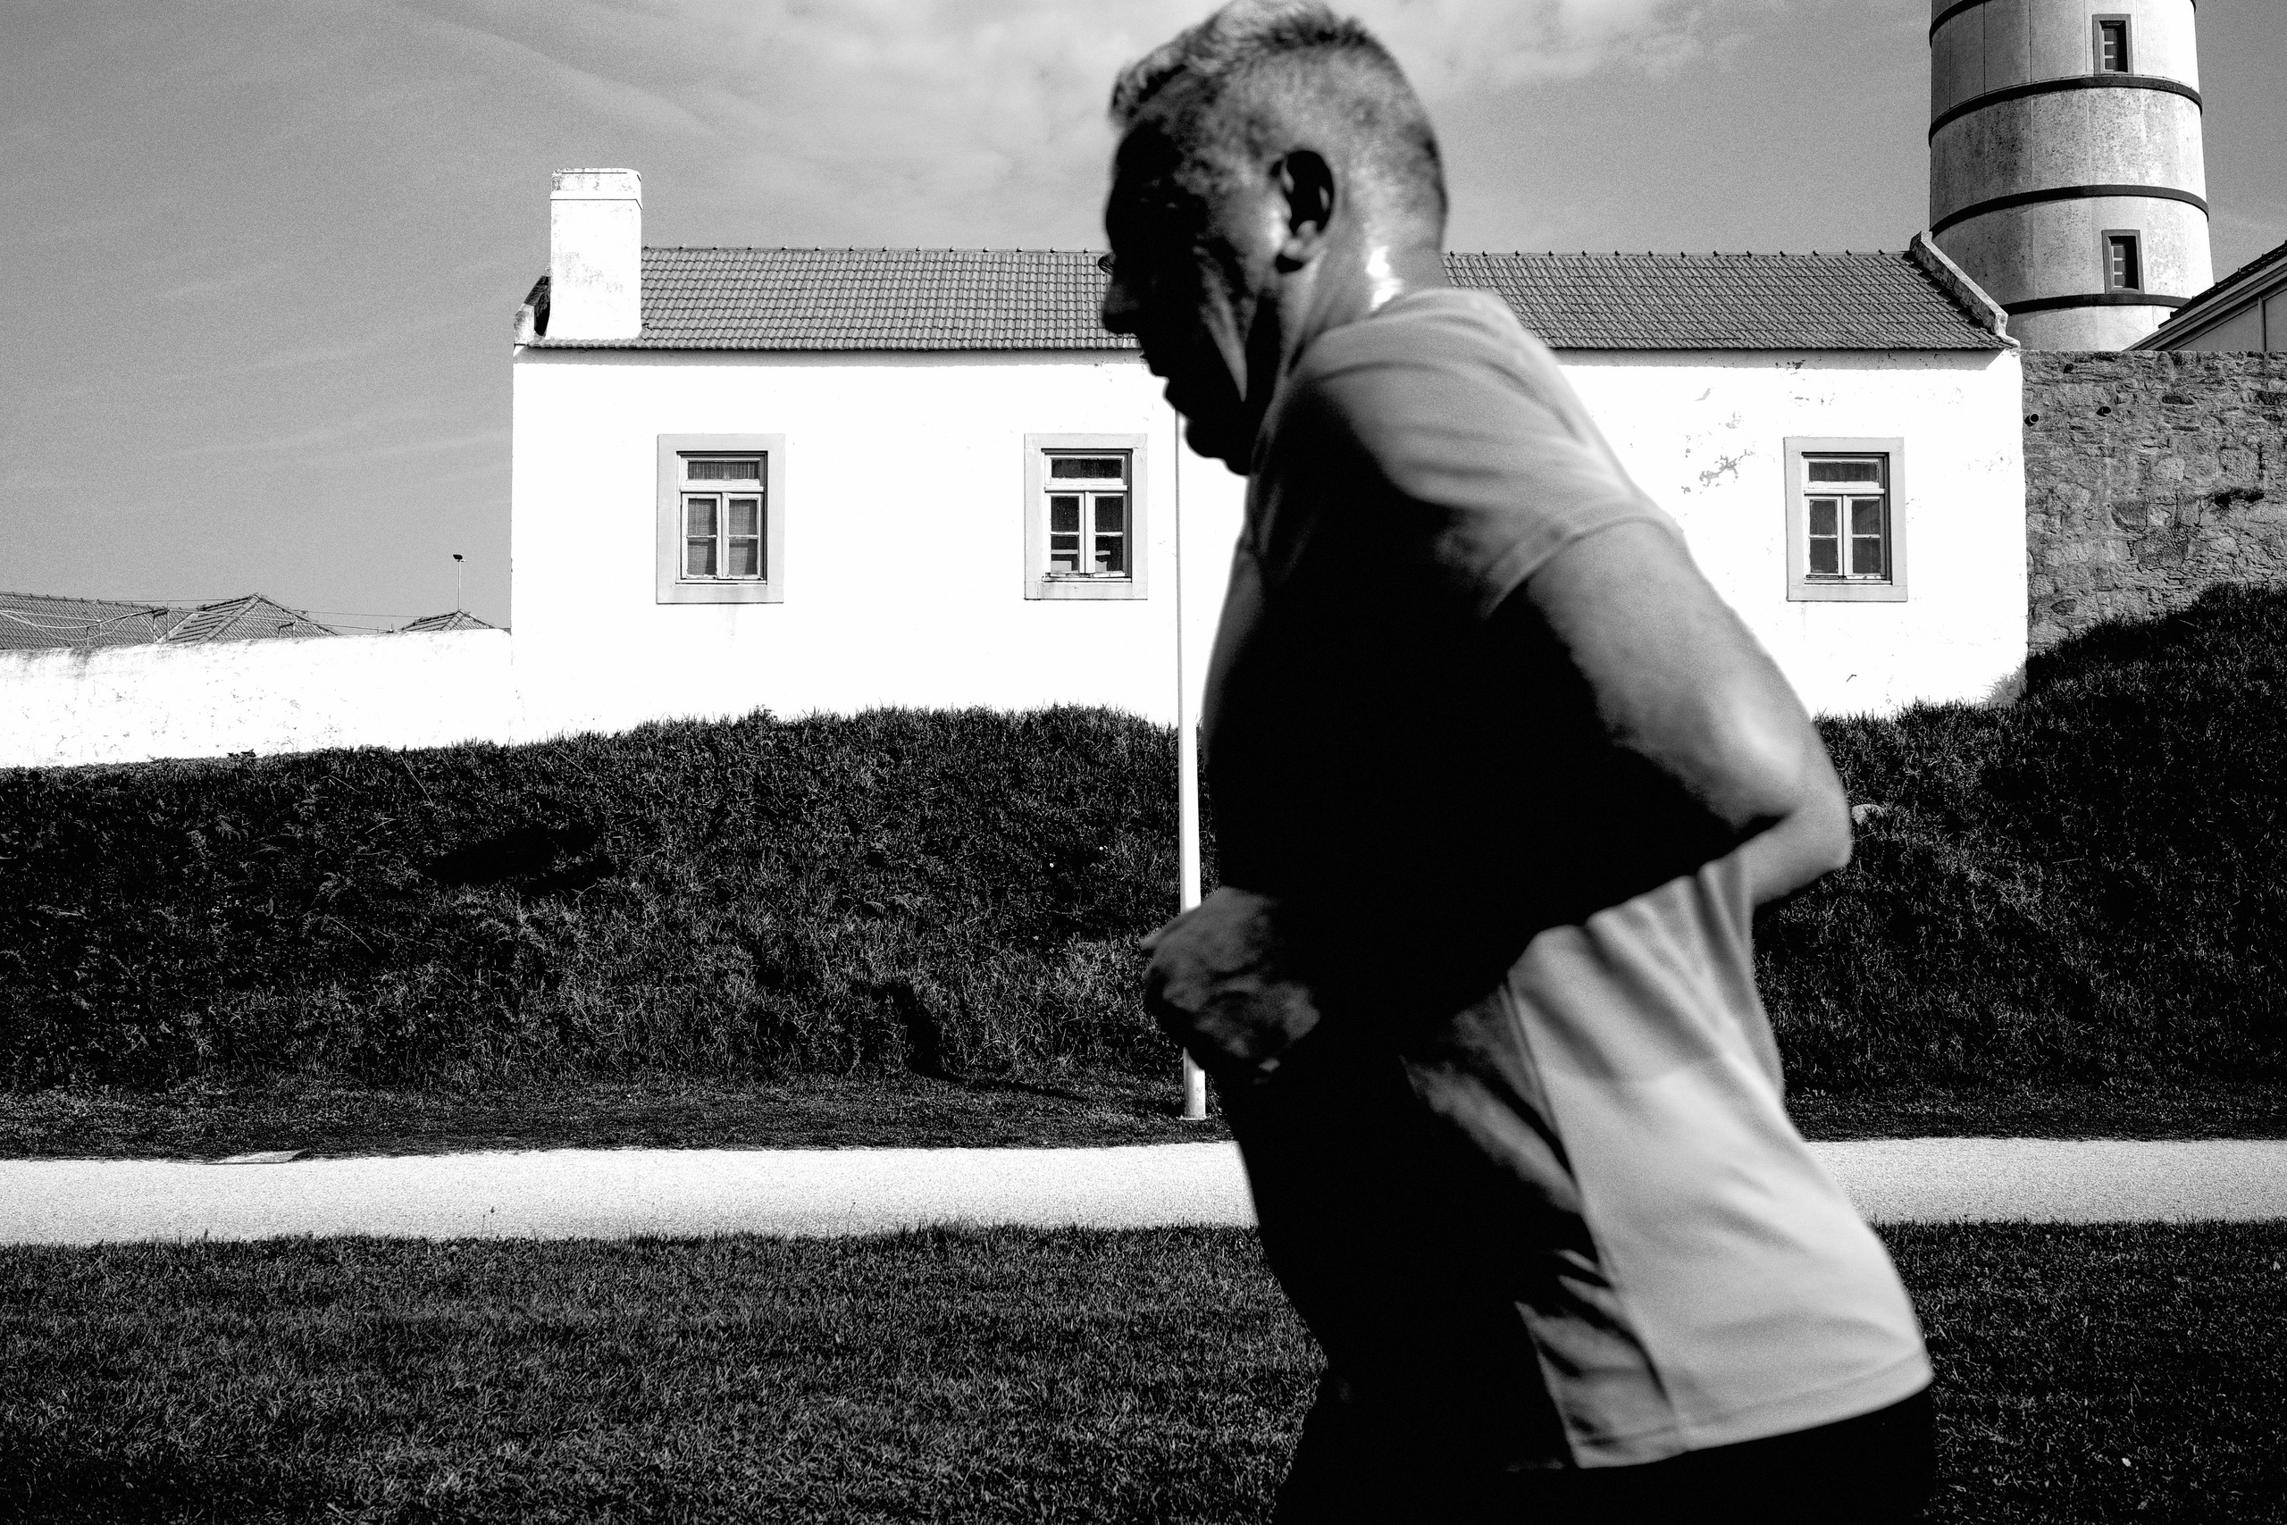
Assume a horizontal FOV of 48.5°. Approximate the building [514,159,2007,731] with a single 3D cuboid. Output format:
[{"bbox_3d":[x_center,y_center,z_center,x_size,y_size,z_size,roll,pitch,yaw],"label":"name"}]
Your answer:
[{"bbox_3d":[1.309,-3.279,30.063,16.190,6.330,5.800,0,-3,-3],"label":"building"}]

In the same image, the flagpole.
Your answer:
[{"bbox_3d":[0.251,-0.687,14.773,0.116,5.500,0.116,0,-3,0],"label":"flagpole"}]

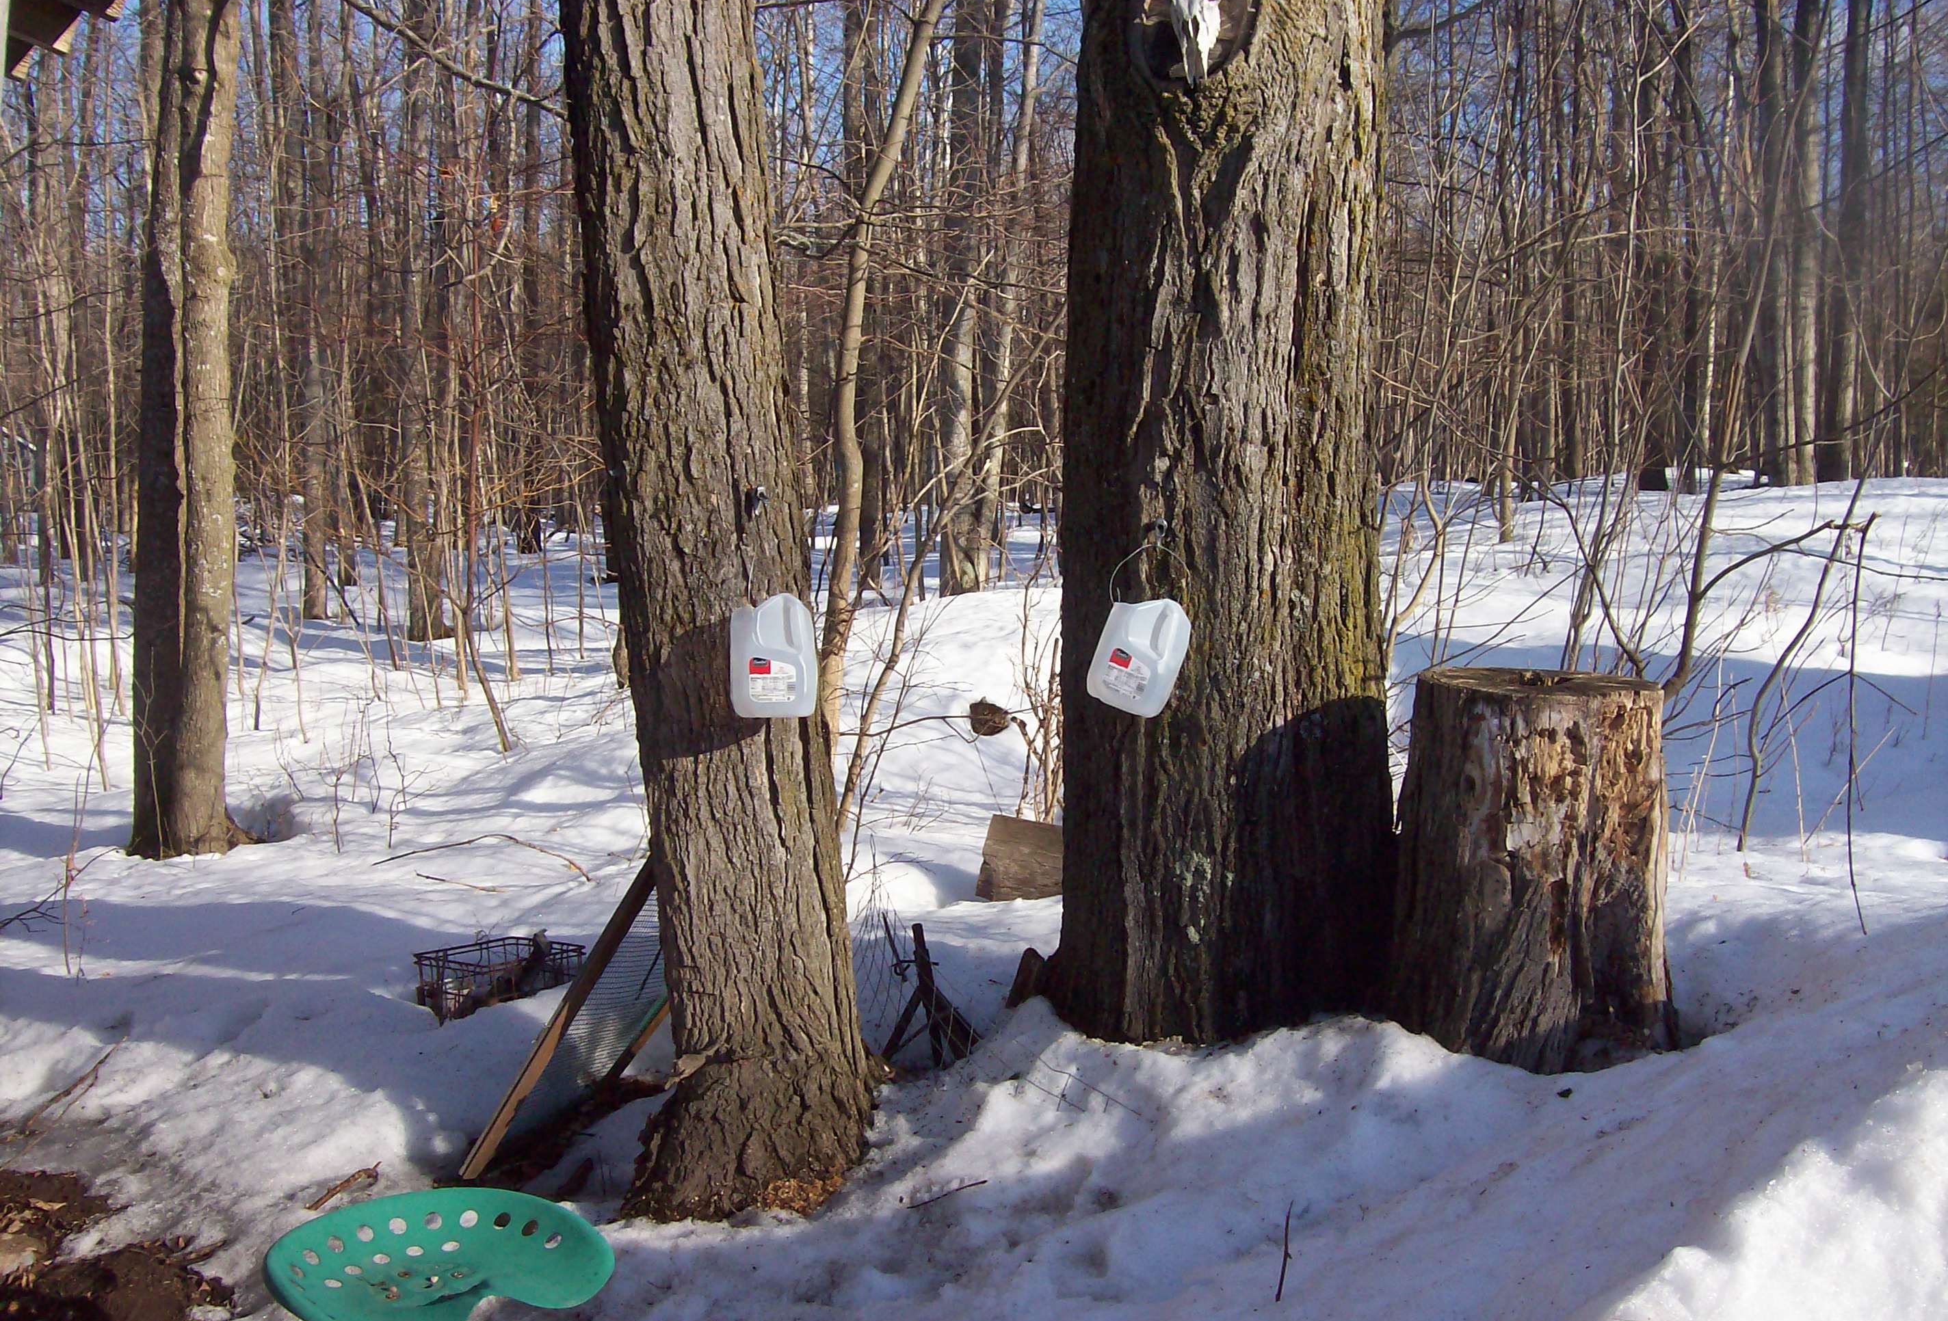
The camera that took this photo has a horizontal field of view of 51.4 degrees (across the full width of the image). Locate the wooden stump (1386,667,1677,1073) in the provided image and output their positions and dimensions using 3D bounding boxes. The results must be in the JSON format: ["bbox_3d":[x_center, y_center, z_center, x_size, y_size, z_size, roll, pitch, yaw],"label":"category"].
[{"bbox_3d":[1.115,0.406,4.045,0.550,0.730,0.550,1,6,16],"label":"wooden stump"}]

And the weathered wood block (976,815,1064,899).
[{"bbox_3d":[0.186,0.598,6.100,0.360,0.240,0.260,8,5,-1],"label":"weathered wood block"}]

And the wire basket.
[{"bbox_3d":[-1.265,0.874,5.384,0.280,0.180,0.340,4,7,38],"label":"wire basket"}]

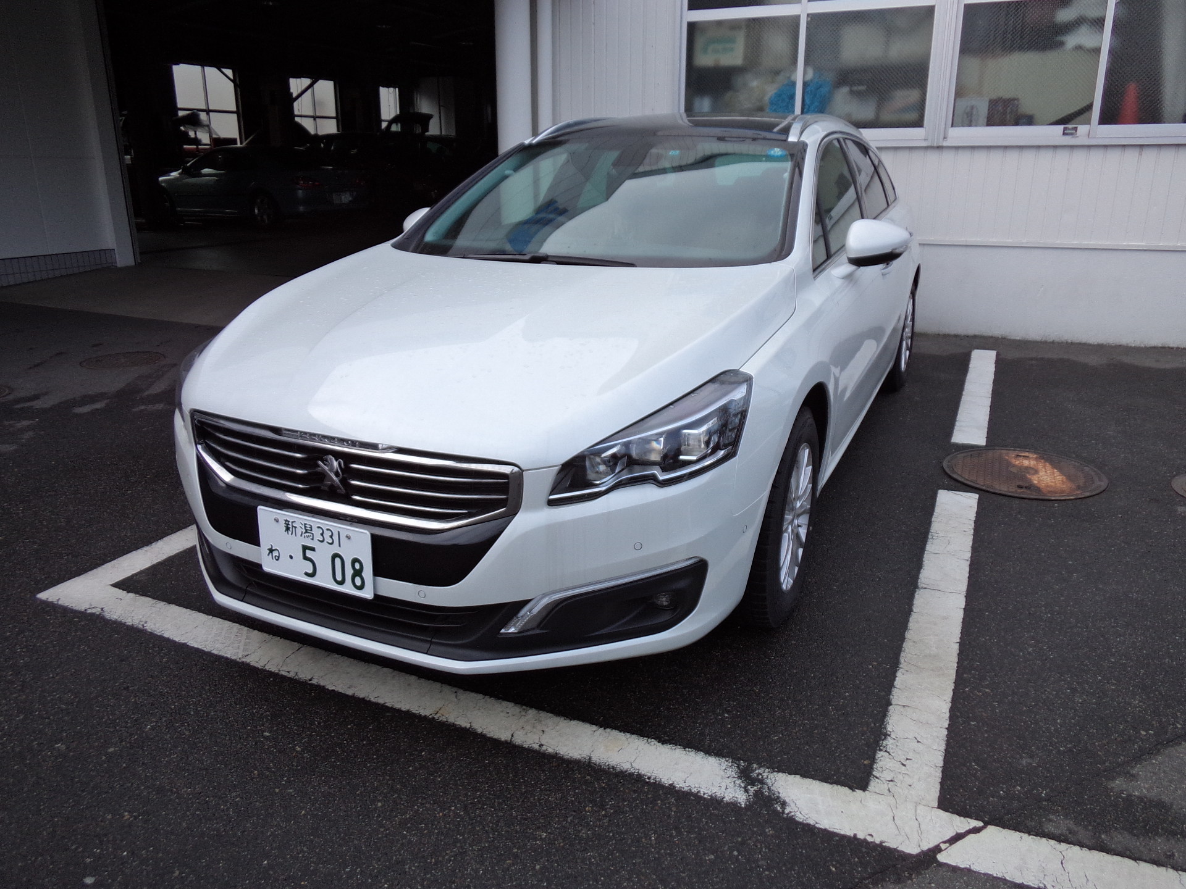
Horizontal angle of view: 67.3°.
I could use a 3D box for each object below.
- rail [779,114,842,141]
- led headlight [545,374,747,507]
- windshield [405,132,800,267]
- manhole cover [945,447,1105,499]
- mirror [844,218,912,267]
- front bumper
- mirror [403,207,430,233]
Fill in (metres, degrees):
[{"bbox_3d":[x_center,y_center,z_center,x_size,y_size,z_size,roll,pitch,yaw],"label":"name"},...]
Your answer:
[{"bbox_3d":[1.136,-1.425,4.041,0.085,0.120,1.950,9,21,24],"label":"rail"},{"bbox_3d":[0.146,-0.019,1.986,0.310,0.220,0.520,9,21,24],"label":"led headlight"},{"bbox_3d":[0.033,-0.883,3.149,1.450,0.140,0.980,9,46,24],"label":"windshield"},{"bbox_3d":[1.847,0.135,3.832,0.655,0.030,0.655,9,21,24],"label":"manhole cover"},{"bbox_3d":[0.937,-0.662,2.949,0.215,0.160,0.160,5,20,15],"label":"mirror"},{"bbox_3d":[-0.519,0.189,2.259,1.800,0.530,0.570,9,21,24],"label":"front bumper"},{"bbox_3d":[-0.749,-0.916,3.696,0.215,0.160,0.160,13,23,33],"label":"mirror"}]

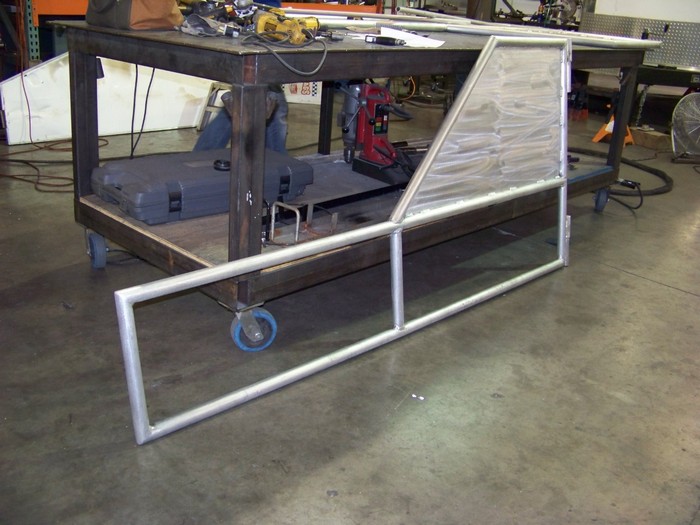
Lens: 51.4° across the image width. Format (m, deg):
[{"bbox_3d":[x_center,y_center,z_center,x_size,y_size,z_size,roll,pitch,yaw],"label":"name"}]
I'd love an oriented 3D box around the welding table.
[{"bbox_3d":[0.287,-0.705,3.623,1.200,0.850,3.060,21,27,38],"label":"welding table"}]

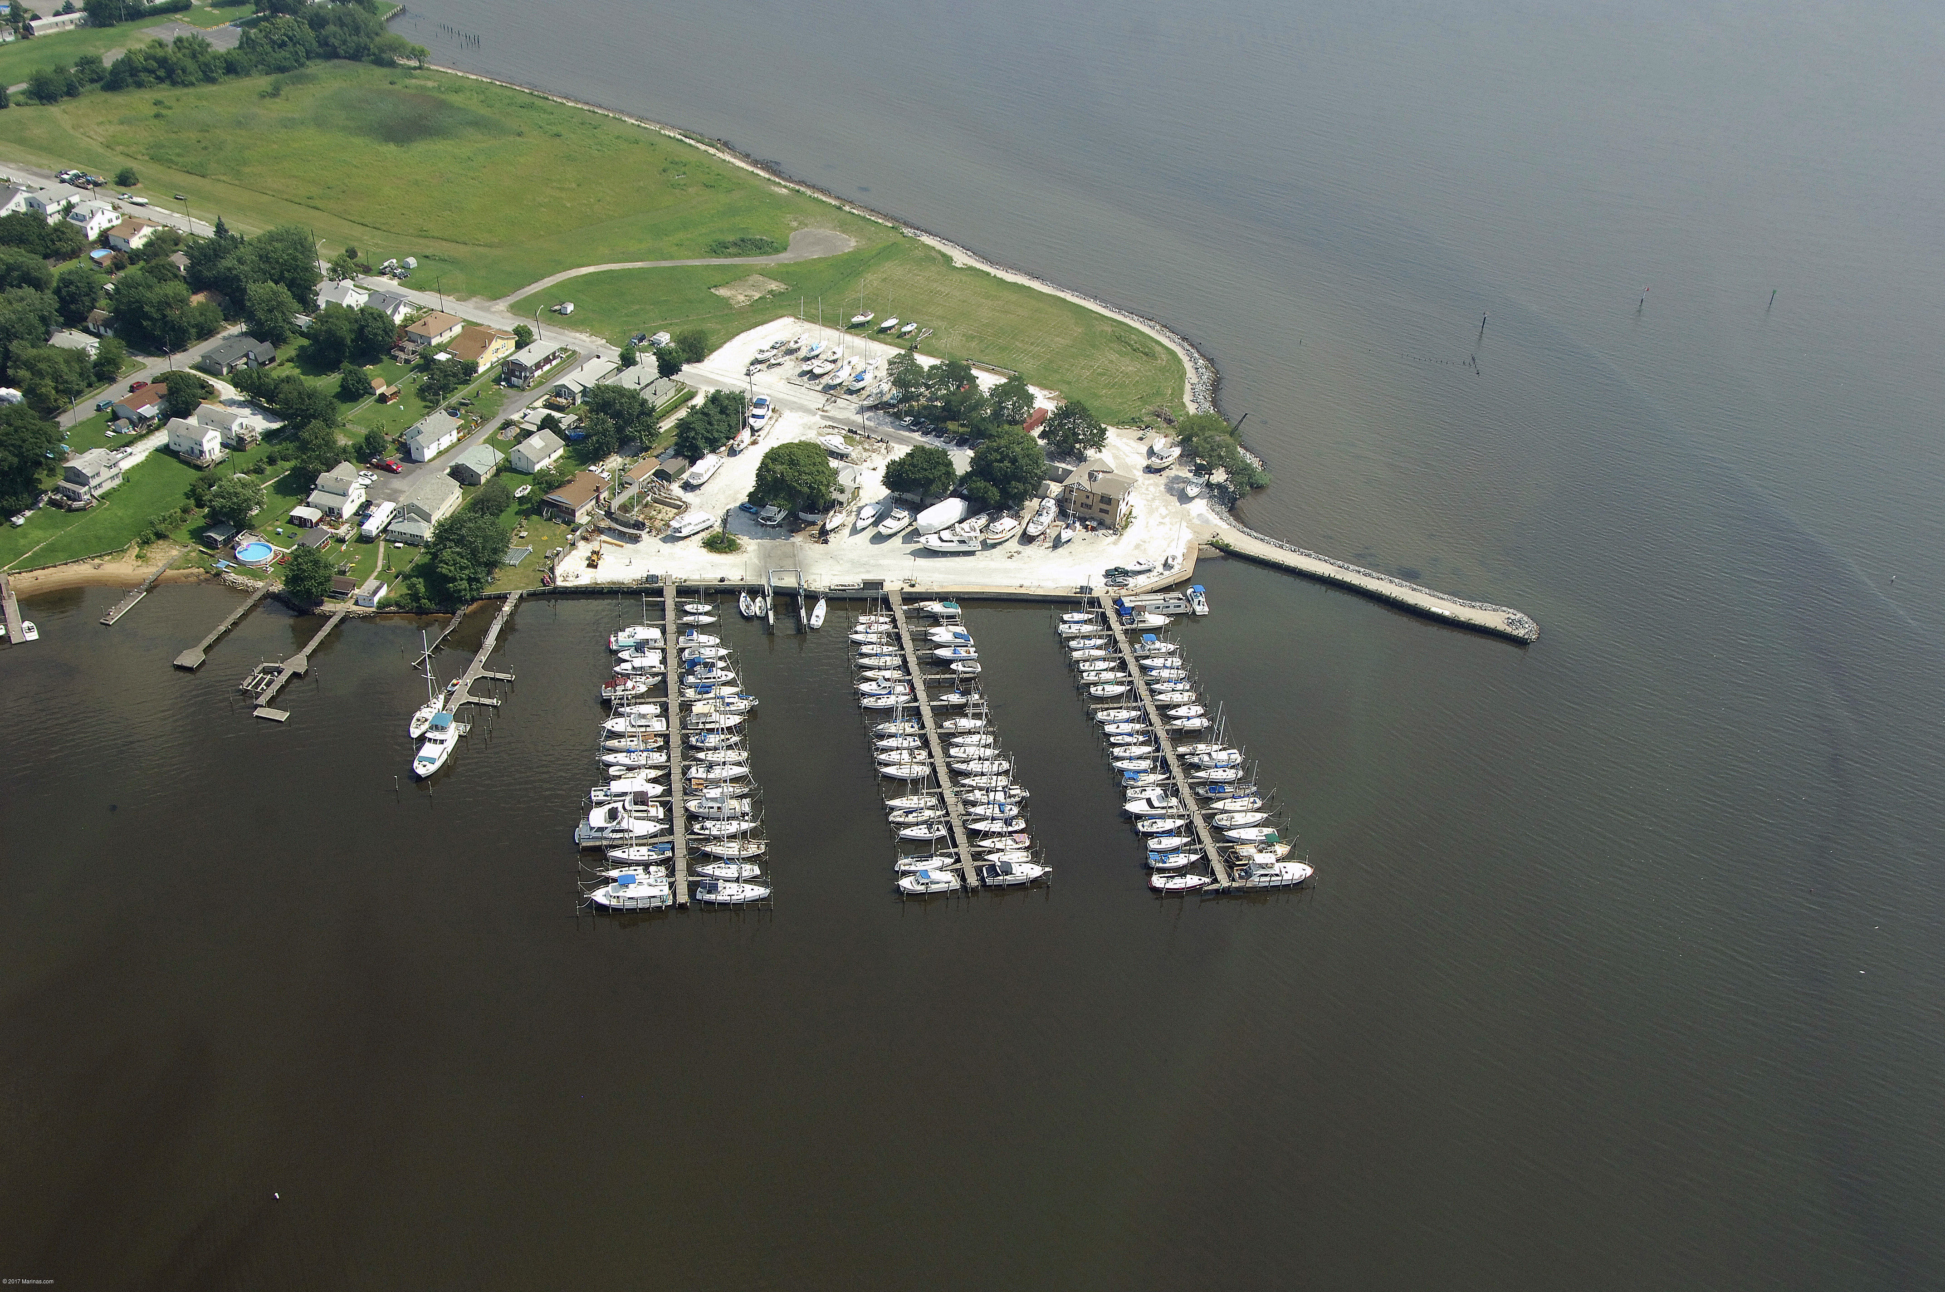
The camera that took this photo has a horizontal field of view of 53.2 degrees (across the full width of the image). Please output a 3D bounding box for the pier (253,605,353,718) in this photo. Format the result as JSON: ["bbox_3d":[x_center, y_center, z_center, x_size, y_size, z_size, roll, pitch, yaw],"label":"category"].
[{"bbox_3d":[-120.653,3.107,354.981,8.411,1.400,36.001,10,33,8],"label":"pier"}]

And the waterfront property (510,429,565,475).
[{"bbox_3d":[-95.675,-43.100,426.194,6.680,5.630,10.350,19,37,19],"label":"waterfront property"}]

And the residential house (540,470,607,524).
[{"bbox_3d":[-82.310,-31.760,405.310,8.560,4.980,12.670,18,36,20],"label":"residential house"}]

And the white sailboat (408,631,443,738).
[{"bbox_3d":[-95.890,6.280,340.400,4.000,17.600,13.710,9,34,6],"label":"white sailboat"}]

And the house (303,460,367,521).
[{"bbox_3d":[-132.430,-32.790,405.187,8.450,7.200,9.600,15,36,13],"label":"house"}]

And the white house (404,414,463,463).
[{"bbox_3d":[-117.700,-45.507,419.951,6.500,6.100,11.700,16,35,17],"label":"white house"}]

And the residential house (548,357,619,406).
[{"bbox_3d":[-90.400,-62.456,455.659,7.060,4.680,16.290,18,37,19],"label":"residential house"}]

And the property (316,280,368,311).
[{"bbox_3d":[-156.001,-87.148,481.593,7.570,6.110,8.920,19,37,19],"label":"property"}]

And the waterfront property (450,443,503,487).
[{"bbox_3d":[-105.082,-38.884,413.250,7.200,4.100,10.000,13,34,13],"label":"waterfront property"}]

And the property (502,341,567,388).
[{"bbox_3d":[-103.877,-67.052,458.760,6.430,6.720,12.000,18,37,18],"label":"property"}]

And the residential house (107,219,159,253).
[{"bbox_3d":[-213.250,-105.740,495.890,7.230,5.730,10.630,21,37,23],"label":"residential house"}]

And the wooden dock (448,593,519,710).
[{"bbox_3d":[-87.366,2.058,360.696,9.208,1.400,44.677,7,33,3],"label":"wooden dock"}]

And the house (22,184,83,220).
[{"bbox_3d":[-239.320,-115.540,506.340,7.940,7.000,10.890,20,37,22],"label":"house"}]

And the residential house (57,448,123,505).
[{"bbox_3d":[-180.294,-35.179,395.763,7.600,6.400,11.000,15,34,16],"label":"residential house"}]

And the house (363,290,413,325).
[{"bbox_3d":[-143.682,-84.649,480.023,8.940,5.600,8.500,19,37,19],"label":"house"}]

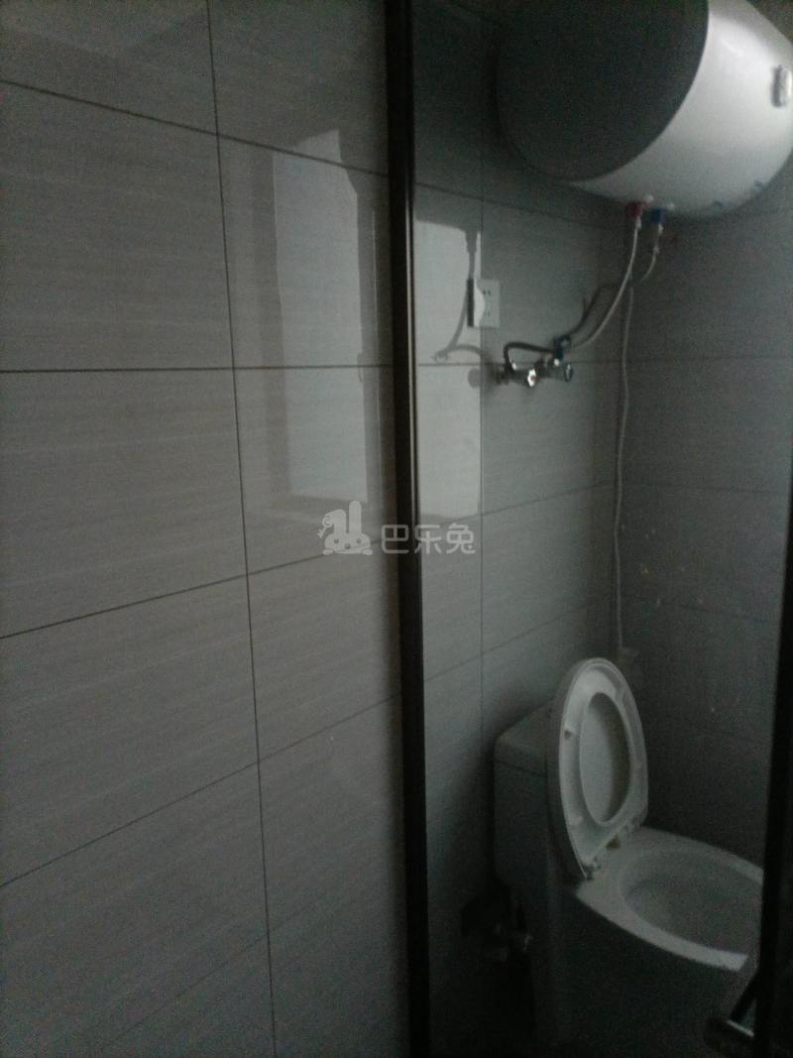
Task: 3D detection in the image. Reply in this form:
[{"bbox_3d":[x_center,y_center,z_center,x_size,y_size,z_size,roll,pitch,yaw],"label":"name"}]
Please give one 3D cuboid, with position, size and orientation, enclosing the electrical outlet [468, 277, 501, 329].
[{"bbox_3d":[0.168,-0.427,1.512,0.013,0.087,0.086,9,15,41],"label":"electrical outlet"}]

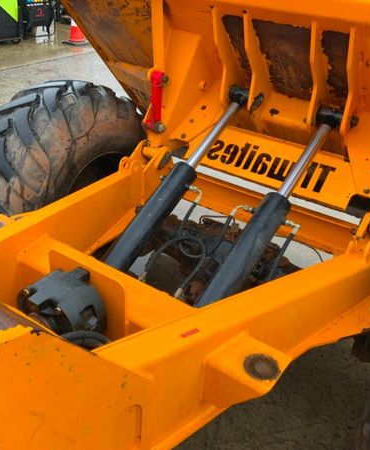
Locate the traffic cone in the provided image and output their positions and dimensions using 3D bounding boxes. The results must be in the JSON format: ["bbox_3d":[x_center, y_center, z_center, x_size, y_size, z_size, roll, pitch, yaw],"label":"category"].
[{"bbox_3d":[-1.979,-3.749,9.219,0.410,0.750,0.410,22,33,27],"label":"traffic cone"}]

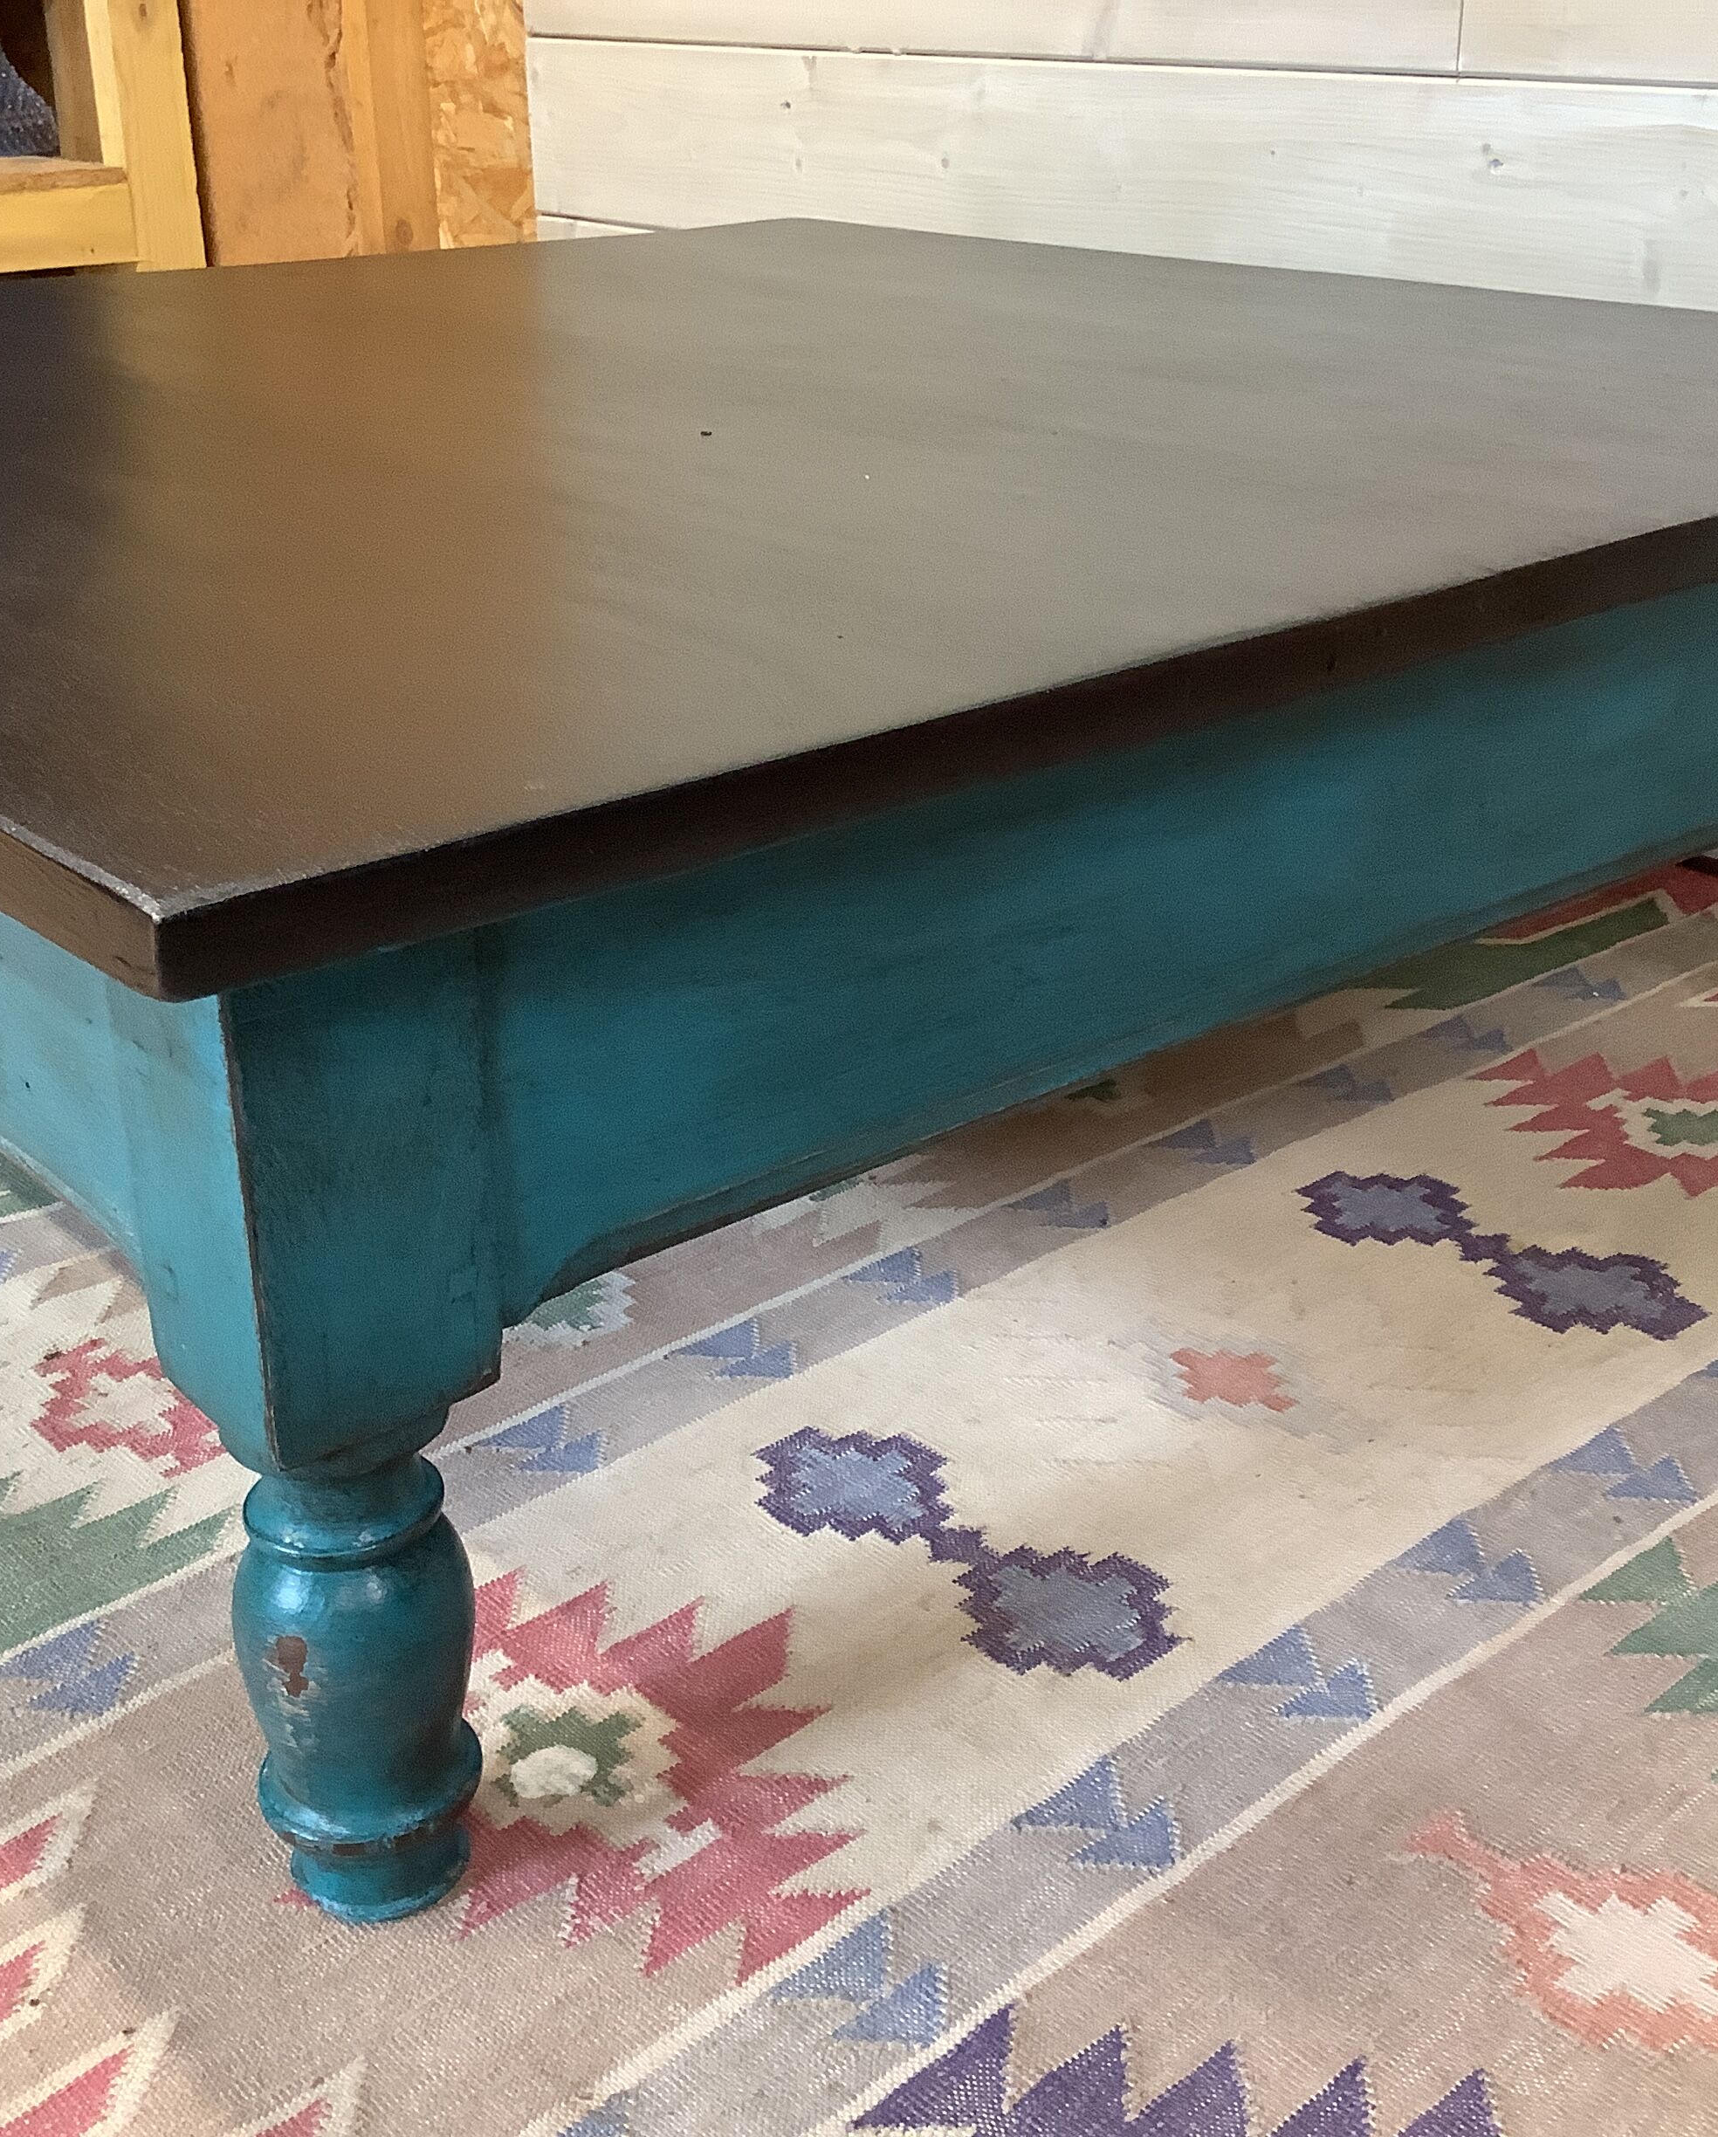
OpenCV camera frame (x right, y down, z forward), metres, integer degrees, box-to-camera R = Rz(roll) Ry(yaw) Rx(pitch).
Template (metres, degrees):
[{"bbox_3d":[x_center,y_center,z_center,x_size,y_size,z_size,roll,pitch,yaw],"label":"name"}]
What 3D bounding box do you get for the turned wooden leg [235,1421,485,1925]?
[{"bbox_3d":[-0.188,0.219,0.959,0.088,0.203,0.088,0,24,0],"label":"turned wooden leg"}]

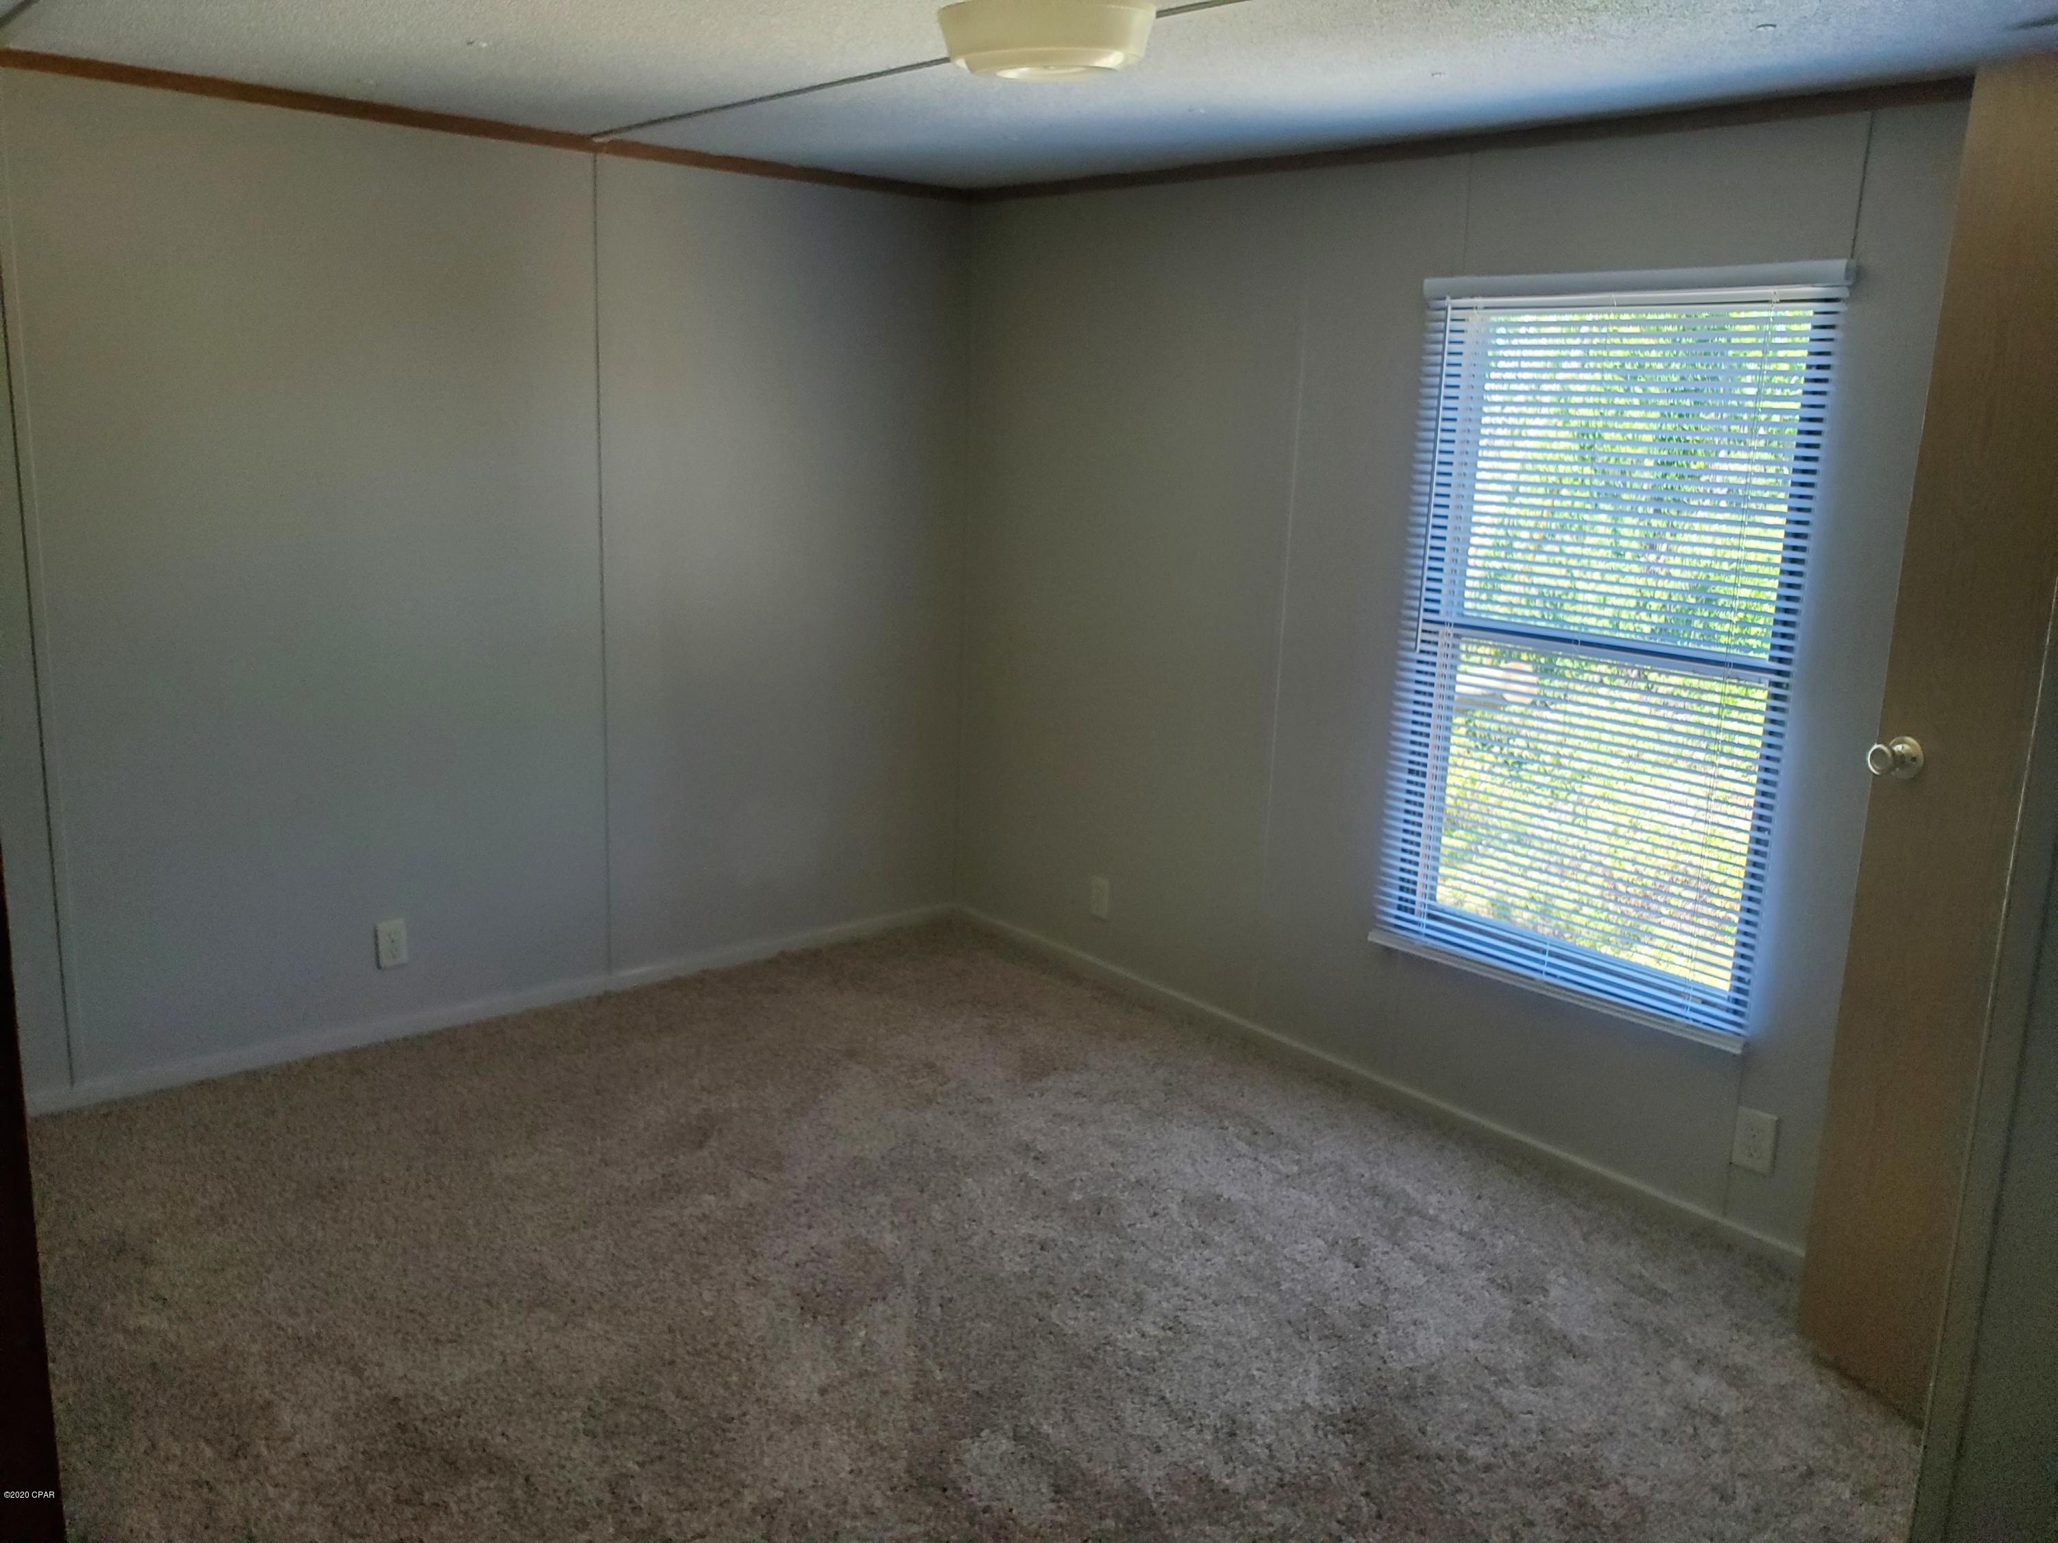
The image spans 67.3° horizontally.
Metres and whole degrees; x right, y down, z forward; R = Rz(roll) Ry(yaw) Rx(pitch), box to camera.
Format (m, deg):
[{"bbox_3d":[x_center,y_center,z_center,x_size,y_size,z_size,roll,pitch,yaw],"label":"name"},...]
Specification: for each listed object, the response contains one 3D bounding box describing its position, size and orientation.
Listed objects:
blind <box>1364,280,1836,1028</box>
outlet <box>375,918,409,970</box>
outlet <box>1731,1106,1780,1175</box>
[{"bbox_3d":[1.107,-0.248,3.110,0.050,1.445,0.860,-8,16,-39],"label":"blind"},{"bbox_3d":[-1.535,0.416,3.728,0.071,0.115,0.010,-8,16,-39],"label":"outlet"},{"bbox_3d":[1.390,0.707,2.955,0.010,0.116,0.073,-8,16,-39],"label":"outlet"}]

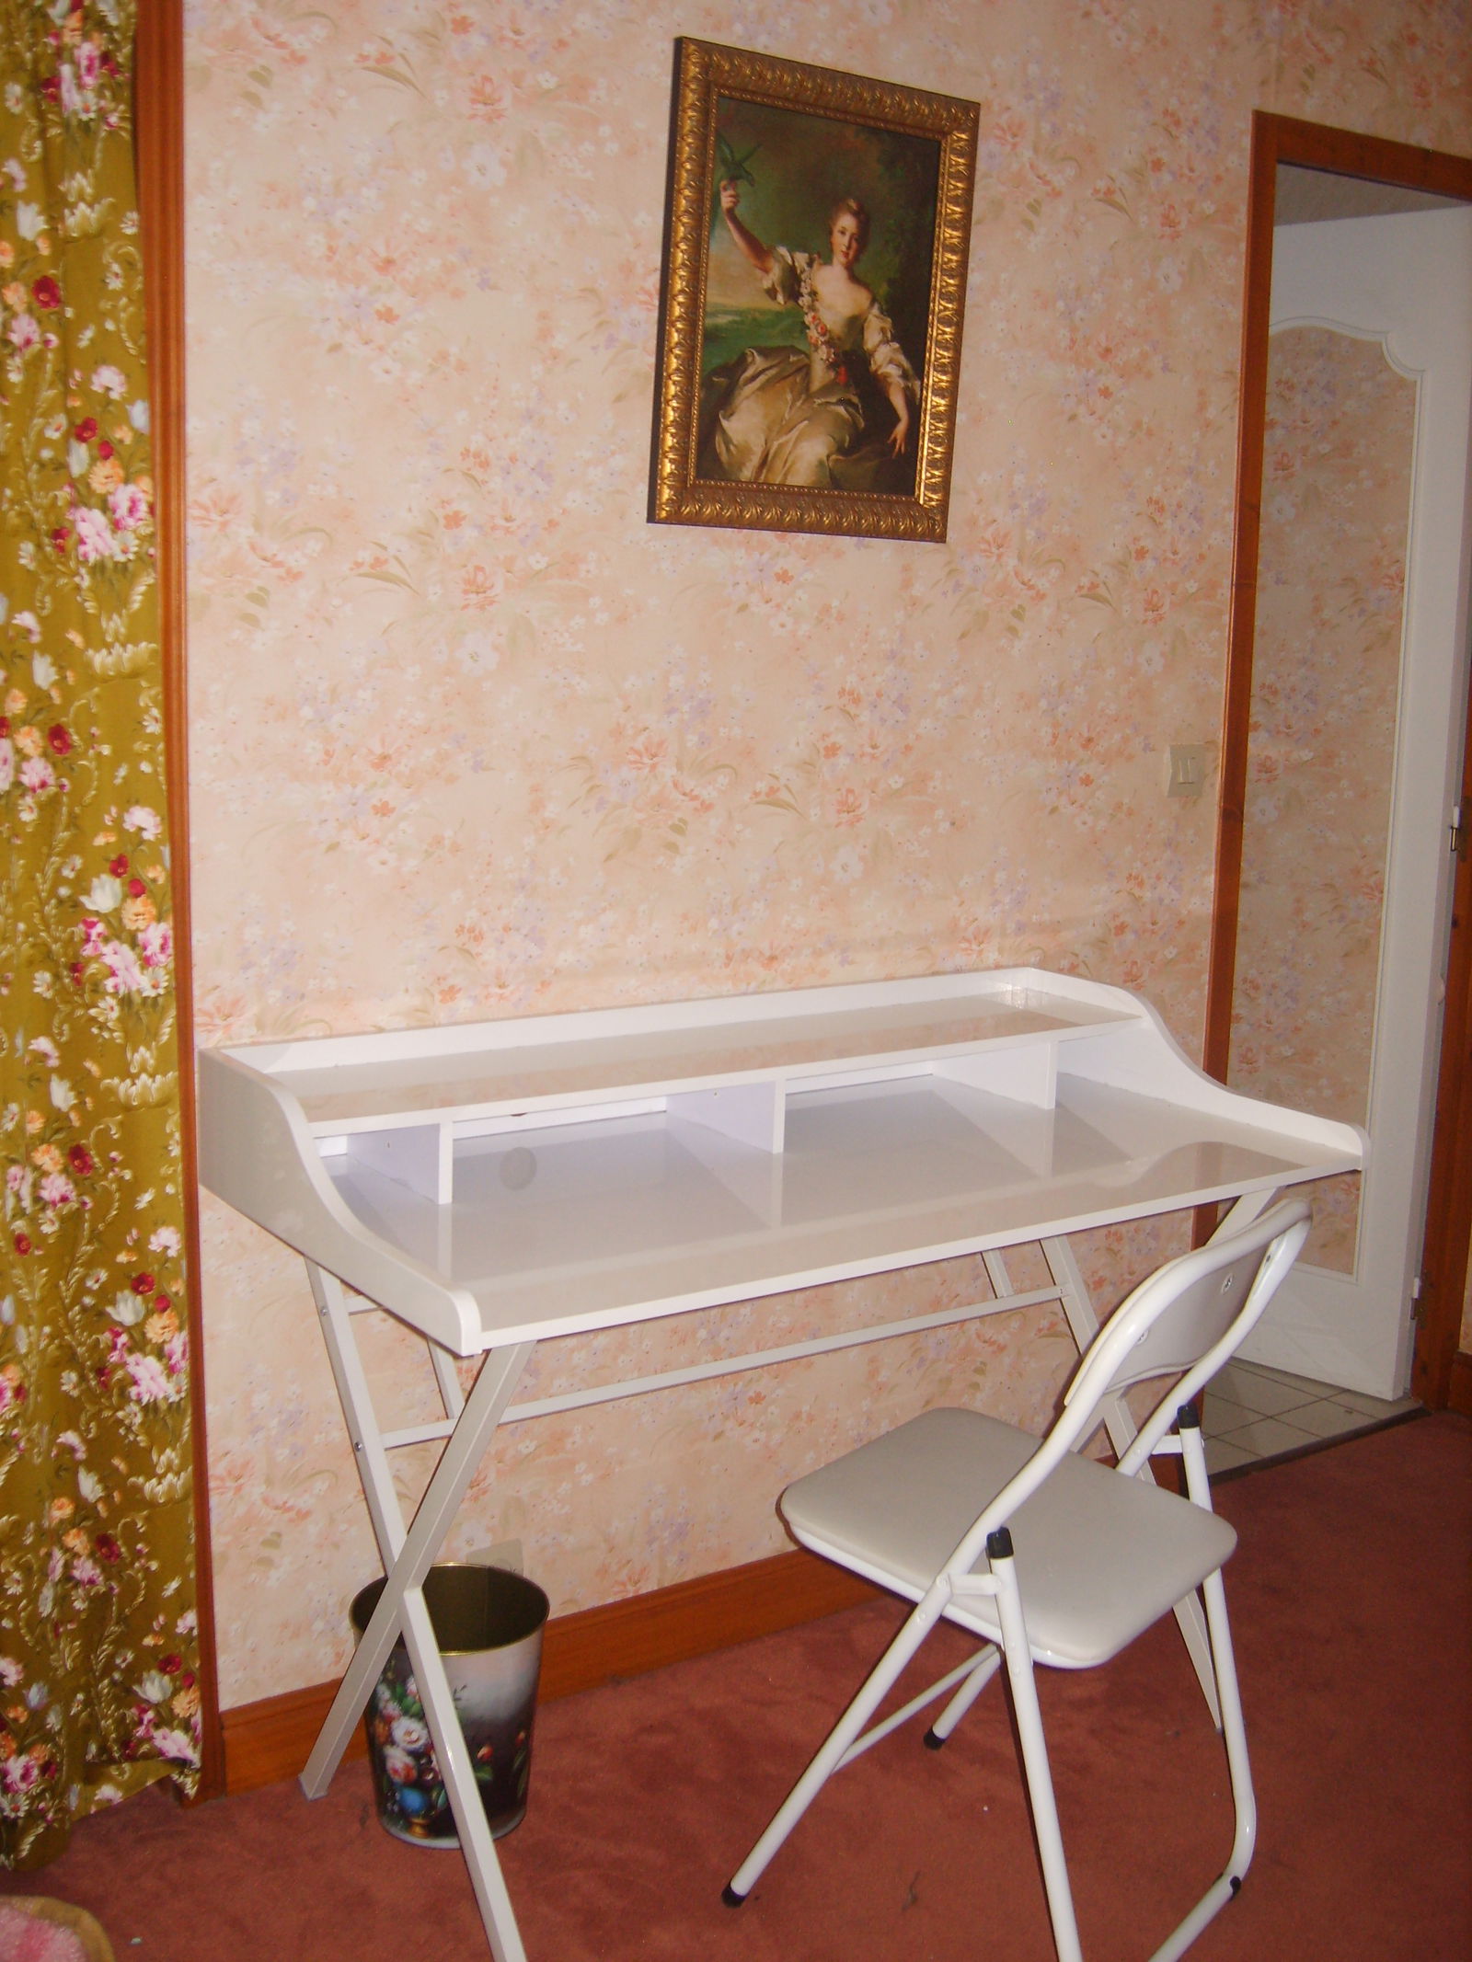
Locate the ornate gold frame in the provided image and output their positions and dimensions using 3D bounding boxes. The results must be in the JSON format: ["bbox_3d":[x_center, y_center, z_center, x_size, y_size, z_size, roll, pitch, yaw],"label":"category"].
[{"bbox_3d":[0.102,-0.826,2.428,0.445,0.557,0.027,-4,15,-33],"label":"ornate gold frame"}]

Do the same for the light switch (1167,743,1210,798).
[{"bbox_3d":[0.669,-0.309,2.924,0.080,0.080,0.013,-5,11,-33],"label":"light switch"}]

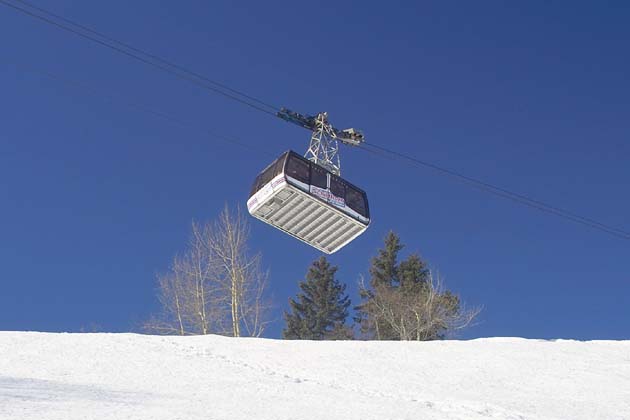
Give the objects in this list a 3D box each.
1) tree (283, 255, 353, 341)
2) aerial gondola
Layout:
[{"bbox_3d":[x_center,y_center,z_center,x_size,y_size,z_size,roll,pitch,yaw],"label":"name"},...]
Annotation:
[{"bbox_3d":[0.241,8.023,57.498,6.000,9.300,6.000,2,-38,0],"label":"tree"},{"bbox_3d":[0.177,-2.768,39.838,6.700,9.200,3.500,28,-45,-29],"label":"aerial gondola"}]

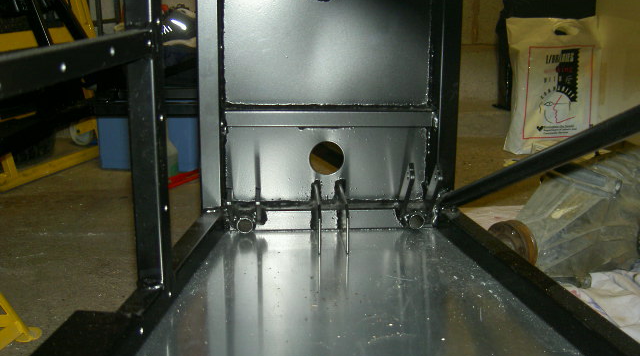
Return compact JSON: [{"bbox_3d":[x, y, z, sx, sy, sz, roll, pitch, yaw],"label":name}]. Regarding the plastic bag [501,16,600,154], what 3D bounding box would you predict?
[{"bbox_3d":[0.785,-0.312,2.457,0.295,0.455,0.100,-2,12,-11],"label":"plastic bag"}]

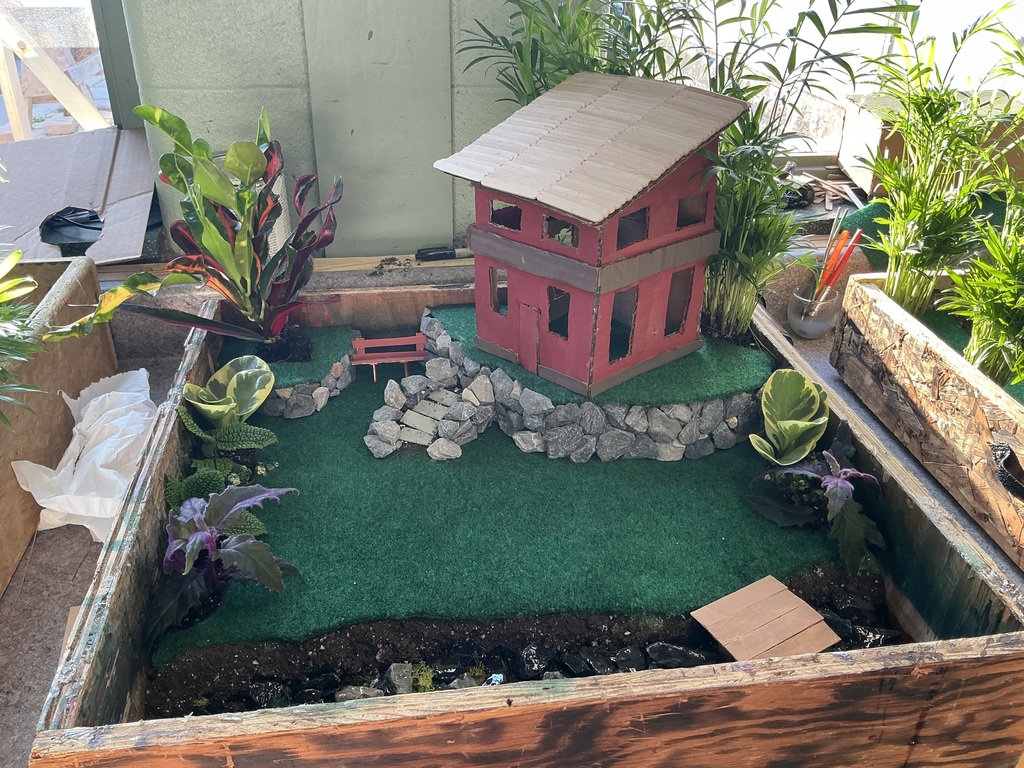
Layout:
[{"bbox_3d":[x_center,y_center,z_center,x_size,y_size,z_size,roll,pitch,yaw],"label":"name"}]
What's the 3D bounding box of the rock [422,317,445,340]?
[{"bbox_3d":[-0.135,-0.096,1.427,0.038,0.038,0.032,2,32,0],"label":"rock"}]

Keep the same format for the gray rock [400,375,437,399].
[{"bbox_3d":[-0.150,0.004,1.329,0.058,0.033,0.039,2,32,0],"label":"gray rock"}]

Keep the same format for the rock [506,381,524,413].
[{"bbox_3d":[0.005,0.018,1.216,0.030,0.048,0.030,2,30,0],"label":"rock"}]

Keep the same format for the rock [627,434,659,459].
[{"bbox_3d":[0.169,0.082,1.073,0.040,0.034,0.037,-3,31,-8],"label":"rock"}]

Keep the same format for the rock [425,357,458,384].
[{"bbox_3d":[-0.110,-0.021,1.292,0.053,0.039,0.042,2,30,0],"label":"rock"}]

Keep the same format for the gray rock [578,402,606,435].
[{"bbox_3d":[0.114,0.049,1.173,0.040,0.044,0.035,2,30,0],"label":"gray rock"}]

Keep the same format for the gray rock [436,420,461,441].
[{"bbox_3d":[-0.082,0.059,1.074,0.030,0.029,0.030,-3,31,-8],"label":"gray rock"}]

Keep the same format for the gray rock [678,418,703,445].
[{"bbox_3d":[0.256,0.068,1.186,0.034,0.034,0.032,2,30,0],"label":"gray rock"}]

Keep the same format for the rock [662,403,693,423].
[{"bbox_3d":[0.235,0.041,1.176,0.043,0.028,0.033,2,30,0],"label":"rock"}]

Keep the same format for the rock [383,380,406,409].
[{"bbox_3d":[-0.183,0.016,1.287,0.037,0.050,0.032,2,30,0],"label":"rock"}]

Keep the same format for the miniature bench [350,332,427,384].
[{"bbox_3d":[-0.205,-0.044,1.394,0.122,0.068,0.037,-3,32,-9],"label":"miniature bench"}]

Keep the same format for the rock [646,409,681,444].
[{"bbox_3d":[0.226,0.062,1.225,0.052,0.047,0.042,2,32,0],"label":"rock"}]

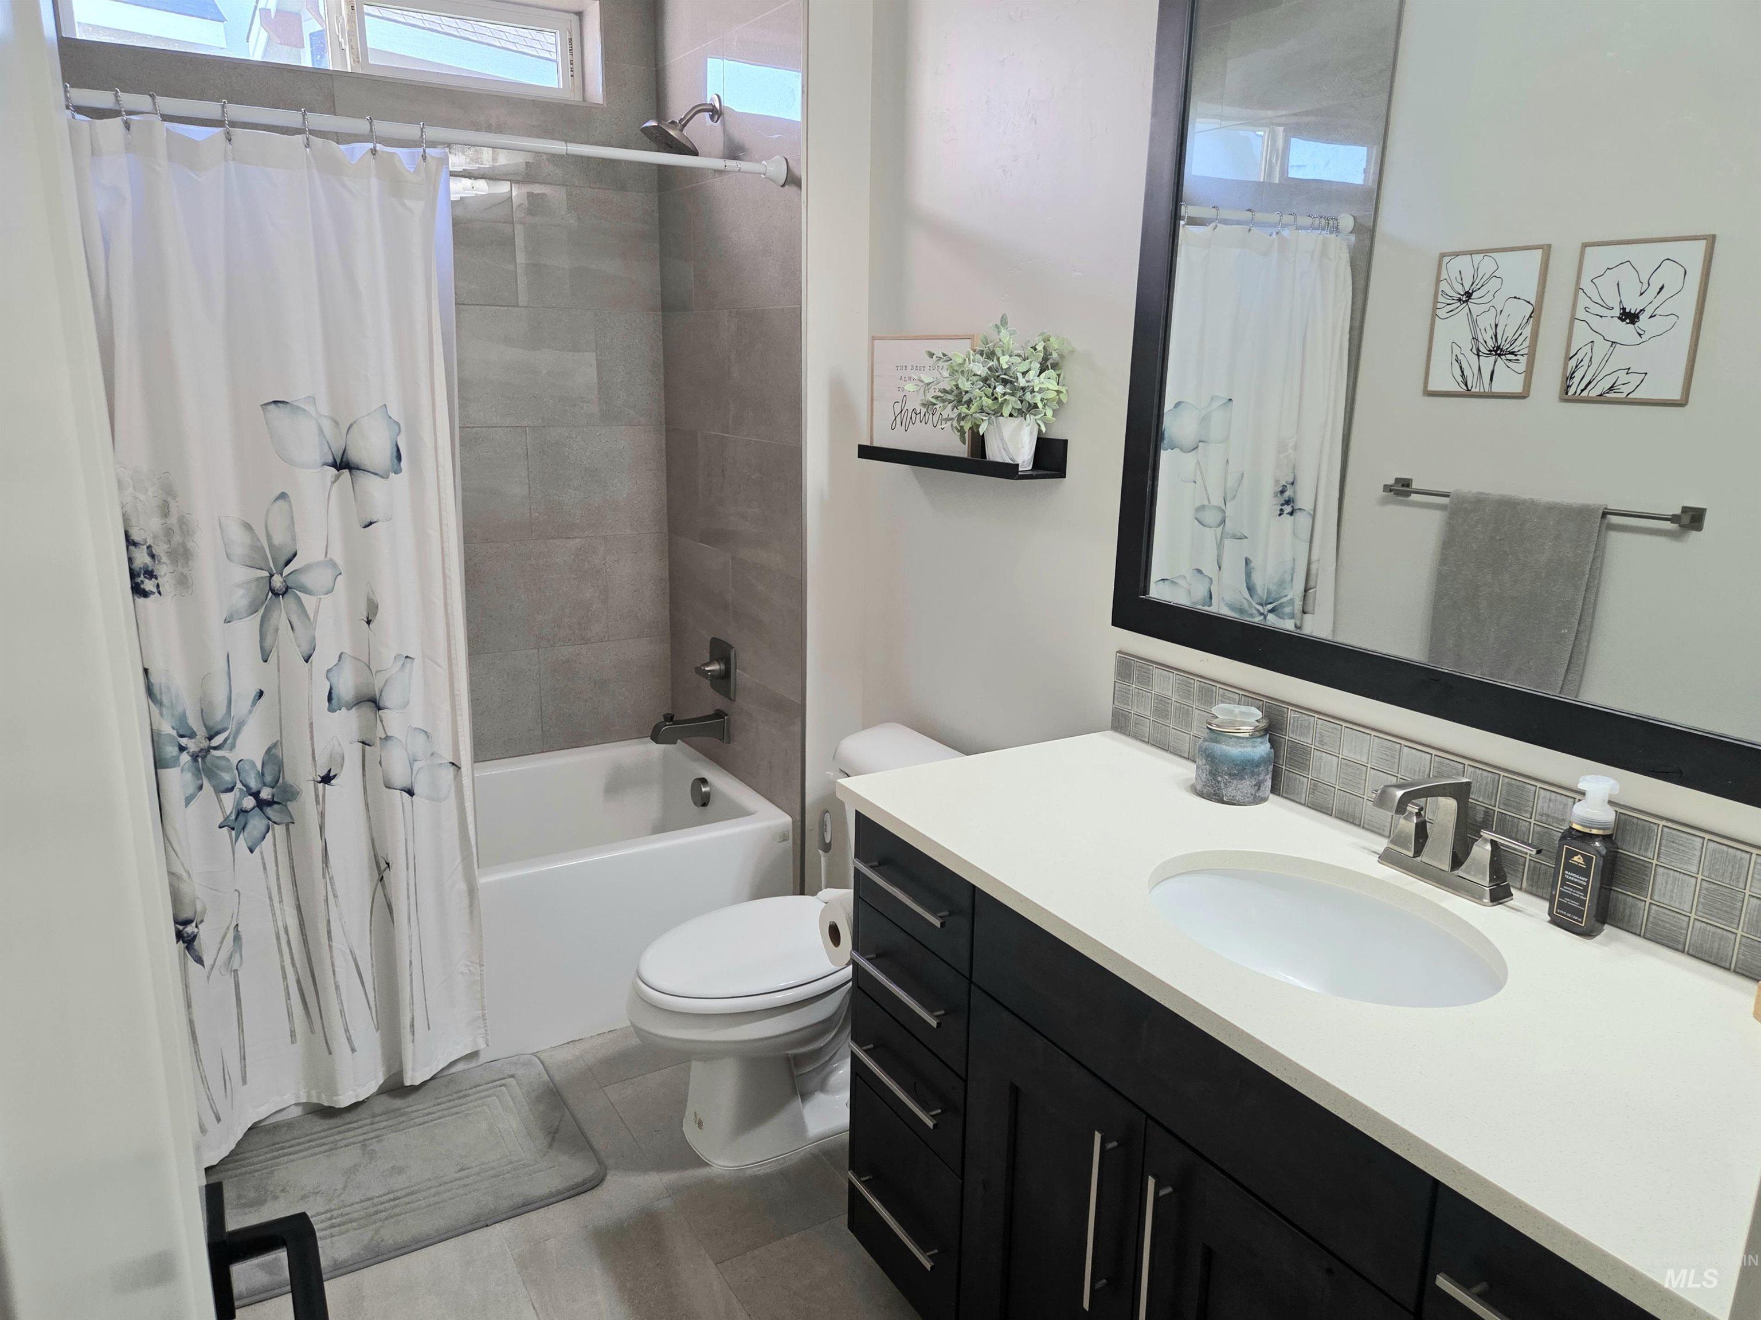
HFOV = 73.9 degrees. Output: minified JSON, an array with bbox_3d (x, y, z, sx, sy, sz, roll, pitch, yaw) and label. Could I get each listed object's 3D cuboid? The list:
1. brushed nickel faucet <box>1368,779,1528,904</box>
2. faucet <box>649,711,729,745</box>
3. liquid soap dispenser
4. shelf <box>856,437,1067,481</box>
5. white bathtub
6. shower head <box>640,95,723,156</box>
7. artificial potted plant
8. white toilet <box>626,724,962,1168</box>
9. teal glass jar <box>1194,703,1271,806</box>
[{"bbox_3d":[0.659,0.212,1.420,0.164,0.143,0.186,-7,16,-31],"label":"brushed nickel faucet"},{"bbox_3d":[-0.503,0.179,3.087,0.189,0.088,0.064,-7,16,-31],"label":"faucet"},{"bbox_3d":[0.801,0.217,1.331,0.054,0.181,0.058,-6,16,-25],"label":"liquid soap dispenser"},{"bbox_3d":[0.139,-0.409,2.278,0.111,0.070,0.549,-7,16,-31],"label":"shelf"},{"bbox_3d":[-1.077,0.616,2.854,1.532,0.441,0.729,-7,16,-31],"label":"white bathtub"},{"bbox_3d":[-0.461,-1.256,2.724,0.171,0.138,0.121,-7,16,-31],"label":"shower head"},{"bbox_3d":[0.197,-0.474,2.086,0.194,0.266,0.241,-7,16,-31],"label":"artificial potted plant"},{"bbox_3d":[-0.167,0.595,2.368,0.726,0.756,0.442,-7,16,-31],"label":"white toilet"},{"bbox_3d":[0.523,0.135,1.737,0.101,0.133,0.101,1,14,0],"label":"teal glass jar"}]

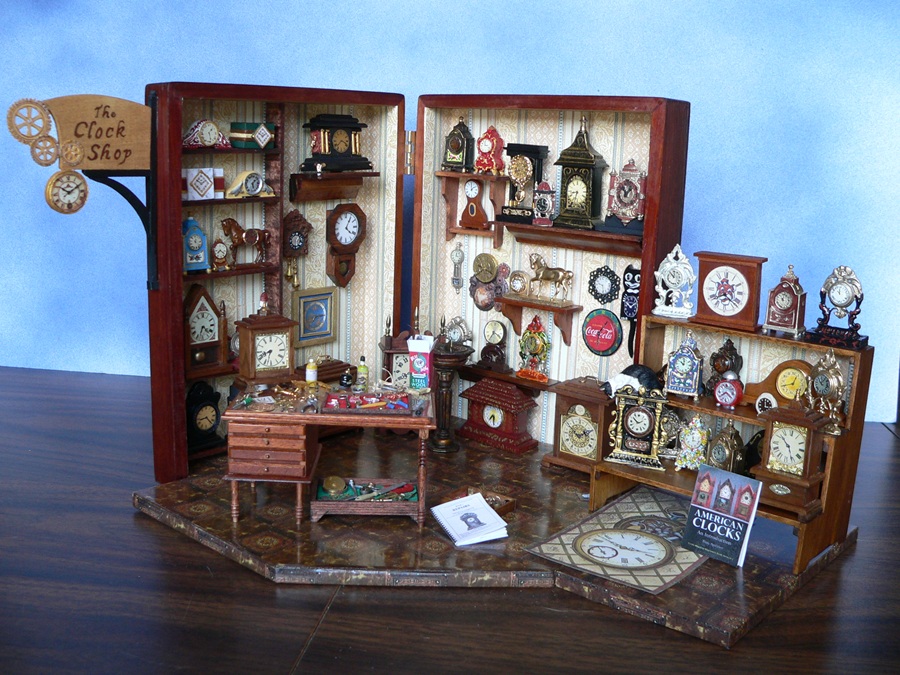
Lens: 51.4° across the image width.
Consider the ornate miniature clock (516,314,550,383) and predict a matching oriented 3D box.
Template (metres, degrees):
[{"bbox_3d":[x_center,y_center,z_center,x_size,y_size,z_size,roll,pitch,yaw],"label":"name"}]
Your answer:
[{"bbox_3d":[0.058,0.006,0.623,0.025,0.043,0.009,13,16,39],"label":"ornate miniature clock"}]

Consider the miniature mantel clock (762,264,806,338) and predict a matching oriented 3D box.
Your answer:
[{"bbox_3d":[0.197,-0.022,0.545,0.020,0.041,0.014,13,17,41],"label":"miniature mantel clock"}]

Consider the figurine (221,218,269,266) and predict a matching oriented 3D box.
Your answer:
[{"bbox_3d":[-0.134,-0.063,0.616,0.009,0.030,0.032,14,17,42],"label":"figurine"}]

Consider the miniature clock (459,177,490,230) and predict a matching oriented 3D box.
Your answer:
[{"bbox_3d":[0.019,-0.100,0.697,0.024,0.036,0.007,12,16,38],"label":"miniature clock"}]

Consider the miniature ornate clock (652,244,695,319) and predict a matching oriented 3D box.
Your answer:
[{"bbox_3d":[0.142,-0.036,0.585,0.025,0.044,0.009,12,16,37],"label":"miniature ornate clock"}]

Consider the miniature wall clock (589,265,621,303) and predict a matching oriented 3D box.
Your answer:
[{"bbox_3d":[0.105,-0.035,0.633,0.026,0.027,0.003,12,16,39],"label":"miniature wall clock"}]

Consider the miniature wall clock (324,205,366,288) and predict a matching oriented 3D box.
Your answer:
[{"bbox_3d":[-0.076,-0.068,0.692,0.011,0.062,0.030,13,17,40],"label":"miniature wall clock"}]

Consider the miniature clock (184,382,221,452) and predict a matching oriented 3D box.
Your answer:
[{"bbox_3d":[-0.147,0.046,0.555,0.011,0.041,0.029,12,16,38],"label":"miniature clock"}]

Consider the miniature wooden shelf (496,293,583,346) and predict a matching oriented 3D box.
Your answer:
[{"bbox_3d":[0.062,-0.010,0.663,0.062,0.029,0.020,12,16,39],"label":"miniature wooden shelf"}]

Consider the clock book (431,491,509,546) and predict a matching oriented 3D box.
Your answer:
[{"bbox_3d":[0.011,0.106,0.542,0.032,0.006,0.040,-9,21,-19],"label":"clock book"}]

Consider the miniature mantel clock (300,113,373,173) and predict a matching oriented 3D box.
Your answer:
[{"bbox_3d":[-0.079,-0.139,0.664,0.019,0.040,0.053,13,16,39],"label":"miniature mantel clock"}]

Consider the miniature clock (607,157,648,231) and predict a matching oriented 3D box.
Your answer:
[{"bbox_3d":[0.104,-0.085,0.552,0.020,0.039,0.007,12,16,37],"label":"miniature clock"}]

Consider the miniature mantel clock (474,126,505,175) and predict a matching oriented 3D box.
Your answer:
[{"bbox_3d":[0.030,-0.135,0.677,0.018,0.034,0.013,11,16,36],"label":"miniature mantel clock"}]

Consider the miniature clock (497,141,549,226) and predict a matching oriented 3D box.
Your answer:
[{"bbox_3d":[0.046,-0.098,0.596,0.029,0.048,0.013,12,16,37],"label":"miniature clock"}]

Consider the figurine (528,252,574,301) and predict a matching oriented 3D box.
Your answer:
[{"bbox_3d":[0.071,-0.042,0.649,0.032,0.030,0.009,12,16,39],"label":"figurine"}]

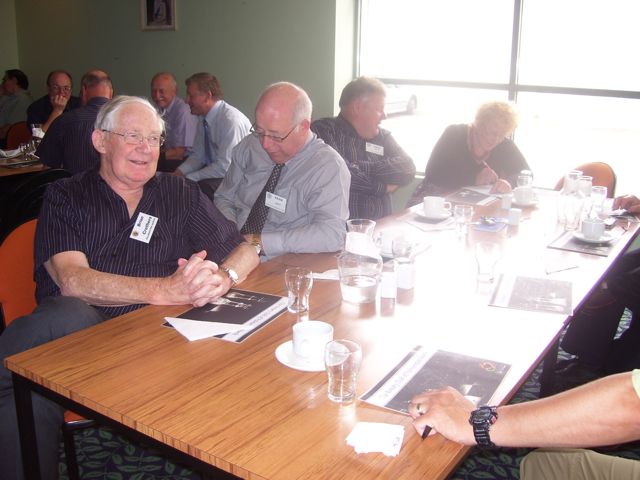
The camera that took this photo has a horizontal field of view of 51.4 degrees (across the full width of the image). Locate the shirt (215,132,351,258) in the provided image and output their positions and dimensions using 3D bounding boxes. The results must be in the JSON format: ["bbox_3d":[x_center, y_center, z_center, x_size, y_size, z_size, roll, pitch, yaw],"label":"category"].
[{"bbox_3d":[-0.129,-0.099,2.360,0.520,0.550,0.400,1,15,-3],"label":"shirt"}]

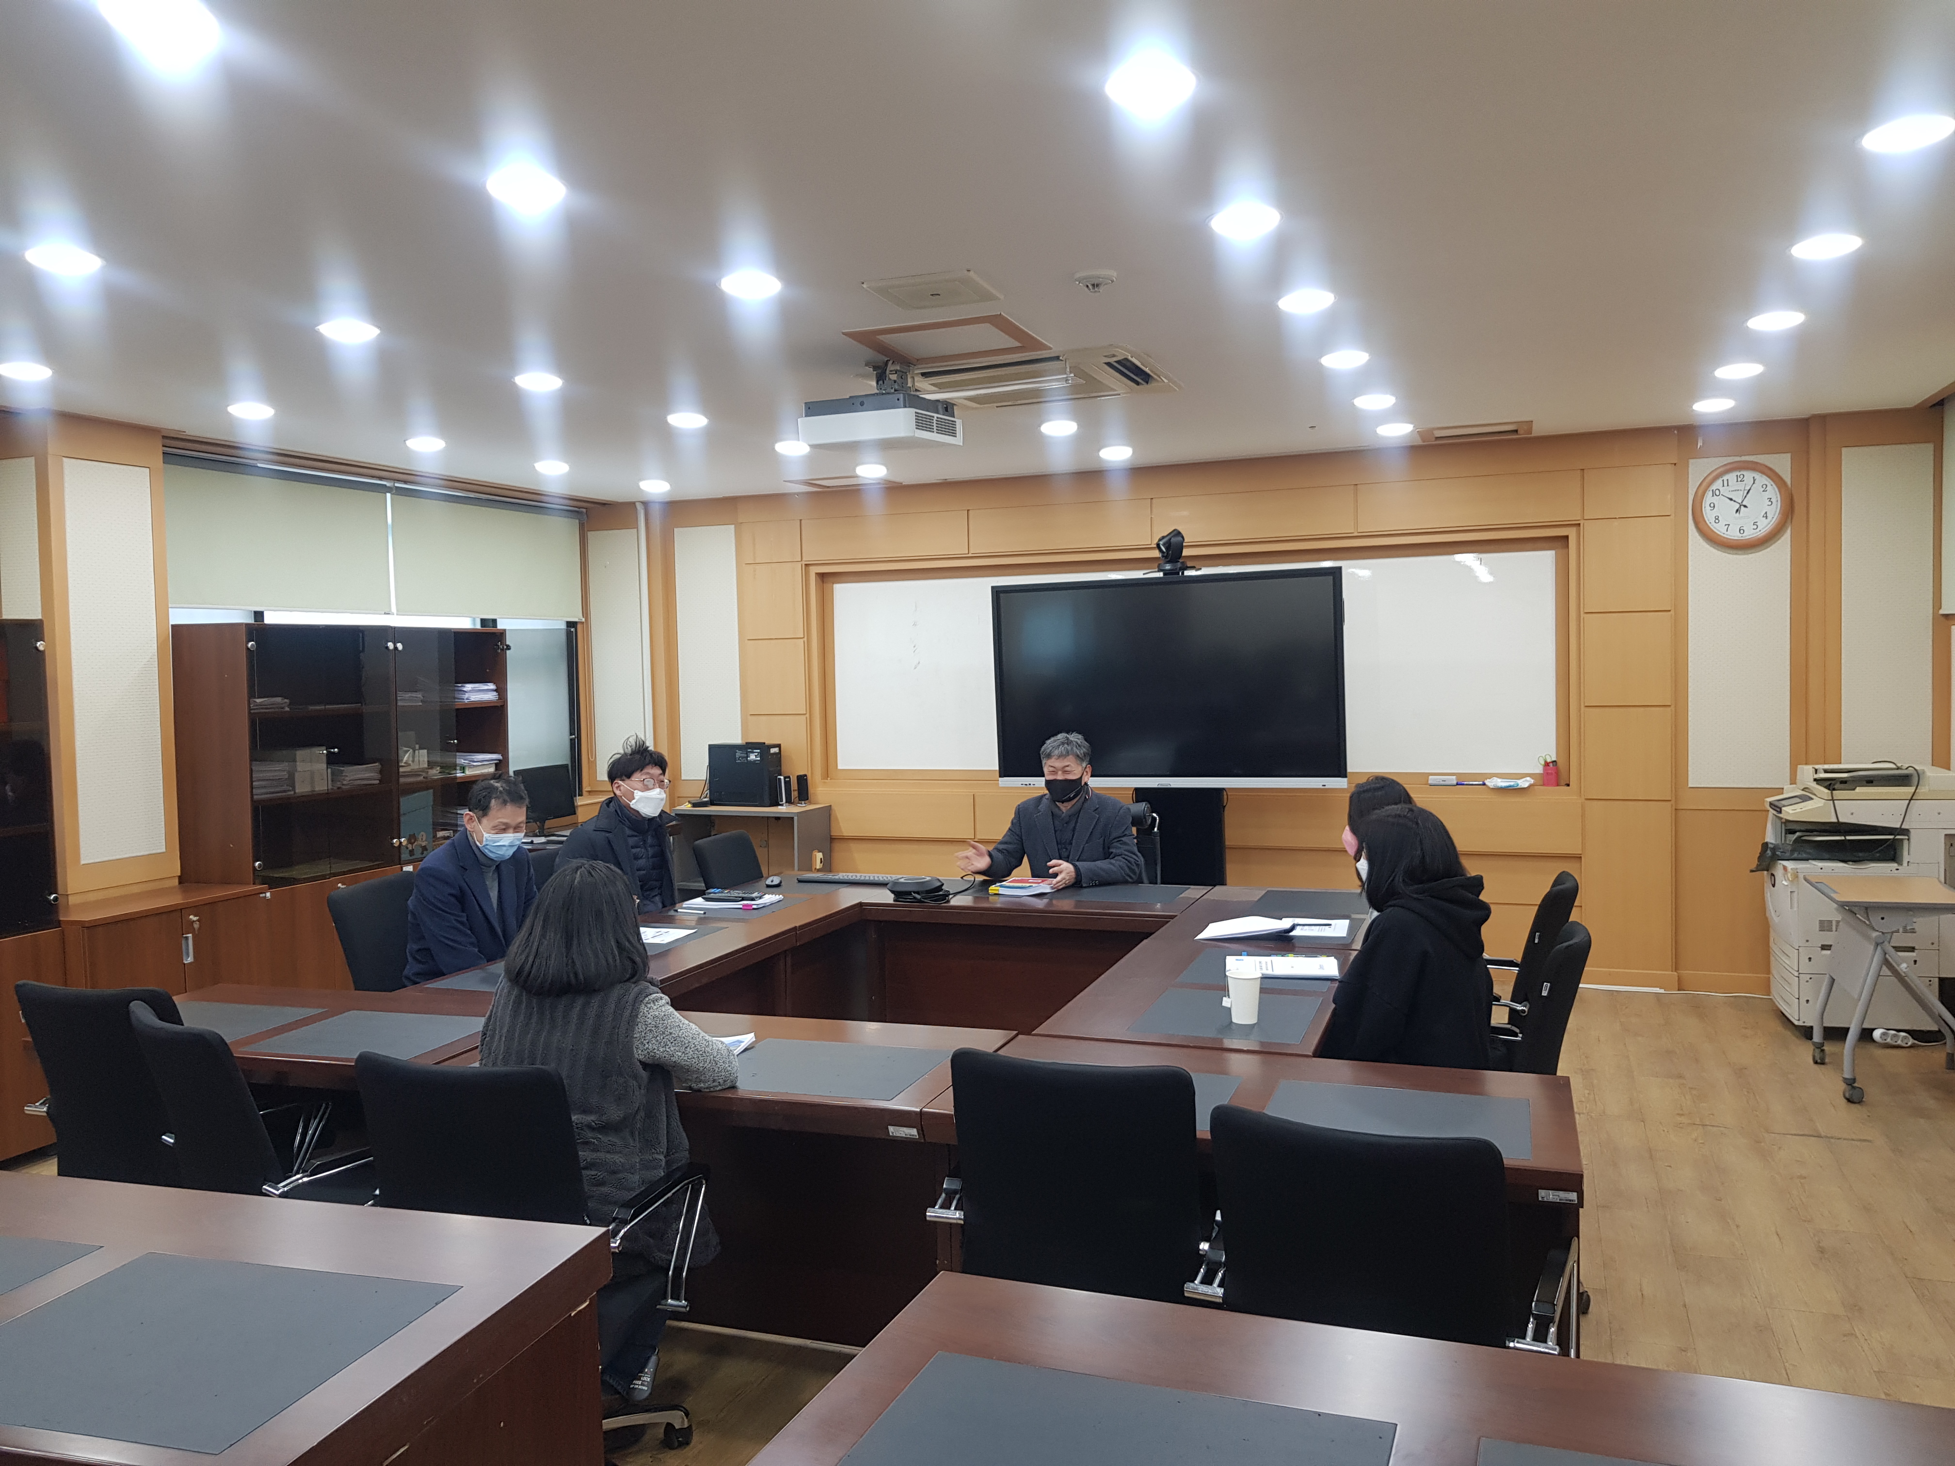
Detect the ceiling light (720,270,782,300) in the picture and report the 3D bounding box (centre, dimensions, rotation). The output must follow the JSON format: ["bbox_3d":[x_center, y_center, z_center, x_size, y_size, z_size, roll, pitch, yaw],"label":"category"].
[{"bbox_3d":[-0.578,-1.137,3.742,0.160,0.030,0.160,-1,3,0],"label":"ceiling light"}]

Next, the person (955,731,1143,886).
[{"bbox_3d":[0.295,0.671,5.833,0.664,1.332,0.750,0,3,24],"label":"person"}]

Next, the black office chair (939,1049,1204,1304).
[{"bbox_3d":[0.283,1.024,2.882,0.580,0.910,0.600,0,3,23],"label":"black office chair"}]

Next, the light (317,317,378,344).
[{"bbox_3d":[-1.772,-1.126,4.134,0.165,0.030,0.165,0,3,21],"label":"light"}]

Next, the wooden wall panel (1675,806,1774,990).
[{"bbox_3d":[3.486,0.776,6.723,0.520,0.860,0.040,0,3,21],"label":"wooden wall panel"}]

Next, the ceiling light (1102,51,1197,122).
[{"bbox_3d":[0.306,-1.140,2.588,0.155,0.030,0.155,0,3,21],"label":"ceiling light"}]

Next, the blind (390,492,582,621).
[{"bbox_3d":[-2.655,-0.961,8.116,0.040,0.640,1.566,0,3,21],"label":"blind"}]

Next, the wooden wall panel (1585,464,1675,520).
[{"bbox_3d":[2.990,-1.100,6.741,0.375,0.243,0.025,0,3,21],"label":"wooden wall panel"}]

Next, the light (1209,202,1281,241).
[{"bbox_3d":[0.604,-1.156,3.317,0.145,0.040,0.145,0,3,21],"label":"light"}]

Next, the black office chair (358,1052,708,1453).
[{"bbox_3d":[-0.812,1.046,2.925,0.600,0.920,0.620,0,2,20],"label":"black office chair"}]

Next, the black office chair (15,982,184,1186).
[{"bbox_3d":[-1.921,1.040,3.661,0.600,0.920,0.600,0,2,20],"label":"black office chair"}]

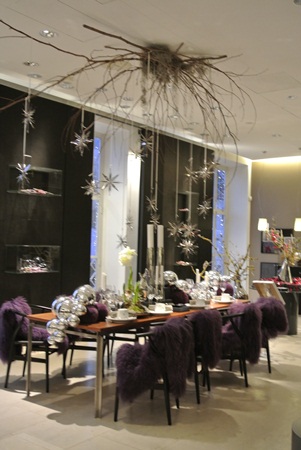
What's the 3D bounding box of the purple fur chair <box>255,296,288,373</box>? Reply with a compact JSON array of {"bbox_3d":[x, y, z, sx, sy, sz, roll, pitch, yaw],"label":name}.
[{"bbox_3d":[1.249,1.281,5.887,0.614,0.795,0.564,1,-2,9],"label":"purple fur chair"}]

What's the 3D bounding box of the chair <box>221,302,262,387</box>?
[{"bbox_3d":[0.838,1.256,5.301,0.584,0.795,0.554,1,-2,4],"label":"chair"}]

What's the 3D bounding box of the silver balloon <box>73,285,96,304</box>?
[{"bbox_3d":[-0.617,0.660,4.752,0.191,0.191,0.201,1,-2,0],"label":"silver balloon"}]

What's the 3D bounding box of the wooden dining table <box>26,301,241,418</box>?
[{"bbox_3d":[0.023,1.274,5.436,0.945,0.735,2.648,0,-2,38],"label":"wooden dining table"}]

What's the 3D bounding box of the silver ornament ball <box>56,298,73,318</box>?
[{"bbox_3d":[-0.775,0.762,4.551,0.169,0.171,0.169,1,-2,0],"label":"silver ornament ball"}]

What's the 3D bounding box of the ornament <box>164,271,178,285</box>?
[{"bbox_3d":[0.249,0.645,6.091,0.181,0.181,0.181,1,-2,0],"label":"ornament"}]

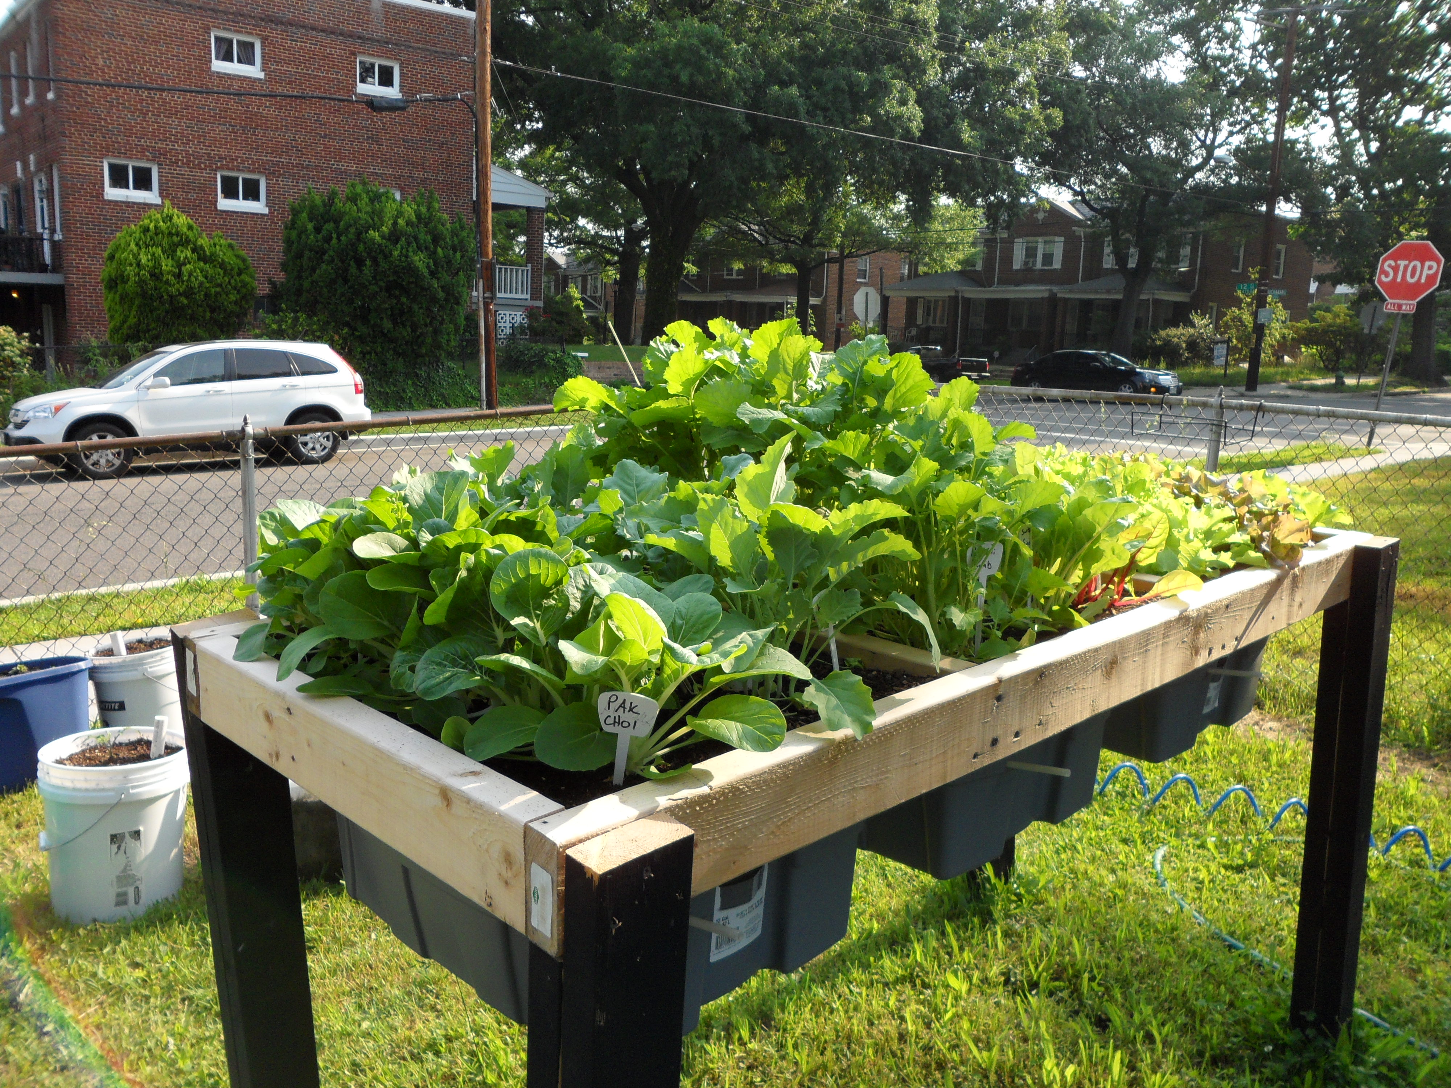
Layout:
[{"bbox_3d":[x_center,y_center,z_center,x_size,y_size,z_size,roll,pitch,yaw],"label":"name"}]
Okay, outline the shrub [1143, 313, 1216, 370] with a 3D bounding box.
[{"bbox_3d":[17.715,-7.814,44.186,2.400,2.300,2.700,-5,13,-38],"label":"shrub"}]

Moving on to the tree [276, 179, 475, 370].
[{"bbox_3d":[-7.446,-5.695,24.057,4.000,4.000,3.600,-5,13,-38],"label":"tree"}]

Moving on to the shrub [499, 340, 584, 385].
[{"bbox_3d":[-3.995,-3.884,24.342,1.750,1.150,1.300,-5,13,-38],"label":"shrub"}]

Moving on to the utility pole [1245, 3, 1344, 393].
[{"bbox_3d":[17.691,-11.013,36.487,2.900,12.100,0.600,9,12,35],"label":"utility pole"}]

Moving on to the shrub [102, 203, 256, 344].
[{"bbox_3d":[-10.742,-5.115,22.088,2.750,3.050,2.600,-5,13,-38],"label":"shrub"}]

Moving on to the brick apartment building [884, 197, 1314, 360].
[{"bbox_3d":[18.455,-13.328,58.469,13.000,8.200,17.200,-5,13,-38],"label":"brick apartment building"}]

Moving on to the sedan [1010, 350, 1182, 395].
[{"bbox_3d":[10.500,-4.772,32.182,1.810,1.450,4.850,-6,12,-40],"label":"sedan"}]

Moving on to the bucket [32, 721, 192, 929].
[{"bbox_3d":[-1.402,0.645,2.612,0.305,0.368,0.305,-4,11,-38],"label":"bucket"}]

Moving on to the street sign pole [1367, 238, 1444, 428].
[{"bbox_3d":[10.033,-2.954,17.035,0.100,3.090,0.880,-5,17,-38],"label":"street sign pole"}]

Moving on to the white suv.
[{"bbox_3d":[-7.147,-1.912,15.304,4.530,1.680,1.820,-8,15,-38],"label":"white suv"}]

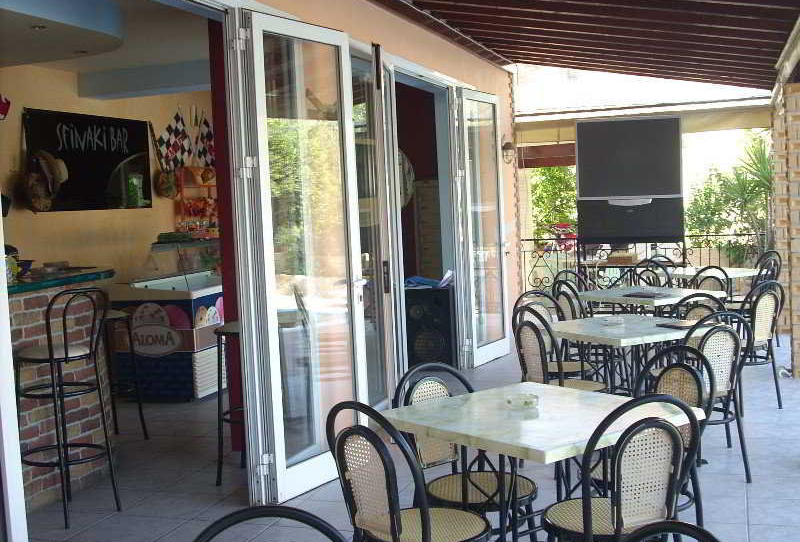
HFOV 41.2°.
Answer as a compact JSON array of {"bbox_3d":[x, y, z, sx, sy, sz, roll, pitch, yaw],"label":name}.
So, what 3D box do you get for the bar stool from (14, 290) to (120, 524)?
[{"bbox_3d":[-1.664,0.652,5.225,0.420,1.110,0.390,0,4,34],"label":"bar stool"}]

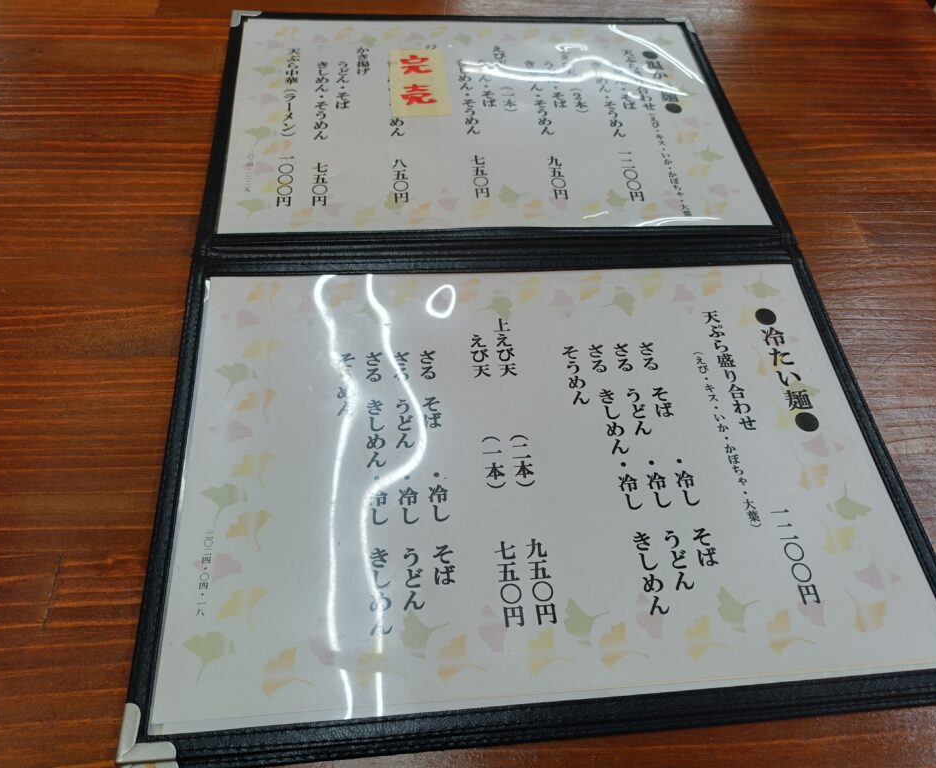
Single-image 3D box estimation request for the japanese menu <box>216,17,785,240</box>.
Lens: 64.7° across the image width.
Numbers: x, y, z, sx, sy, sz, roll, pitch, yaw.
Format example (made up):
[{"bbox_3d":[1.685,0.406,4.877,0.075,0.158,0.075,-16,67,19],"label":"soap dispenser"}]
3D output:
[{"bbox_3d":[0.010,-0.163,0.447,0.298,0.003,0.207,-2,56,-6],"label":"japanese menu"}]

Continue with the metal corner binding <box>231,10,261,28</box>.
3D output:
[{"bbox_3d":[-0.145,-0.239,0.487,0.019,0.004,0.020,-2,56,-6],"label":"metal corner binding"}]

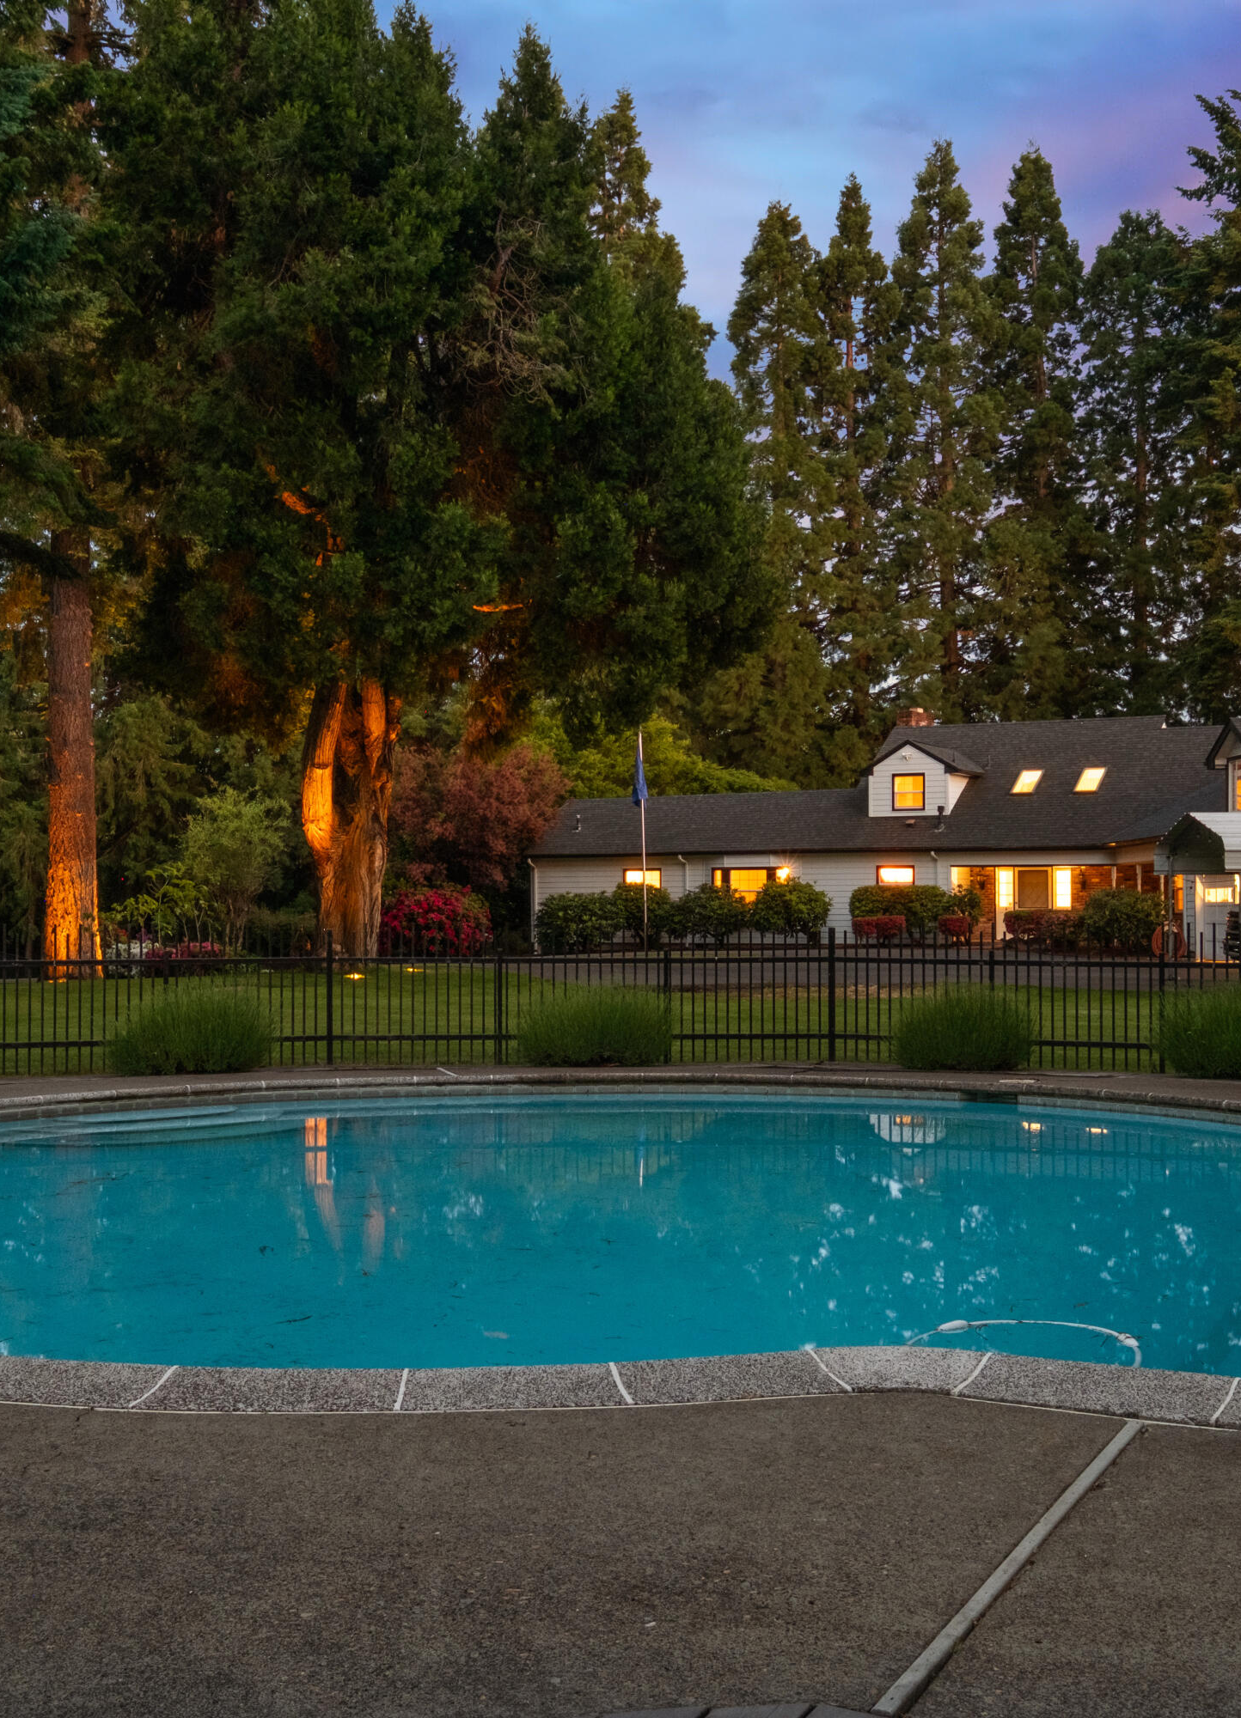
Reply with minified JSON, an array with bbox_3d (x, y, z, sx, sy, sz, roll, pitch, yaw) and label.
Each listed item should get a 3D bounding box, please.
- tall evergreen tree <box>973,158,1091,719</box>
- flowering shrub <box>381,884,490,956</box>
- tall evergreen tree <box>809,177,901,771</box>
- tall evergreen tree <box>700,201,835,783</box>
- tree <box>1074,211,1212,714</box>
[{"bbox_3d":[14.678,-11.199,74.219,4.800,28.129,4.800,0,-1,0],"label":"tall evergreen tree"},{"bbox_3d":[-4.328,1.519,48.480,2.600,1.750,2.400,0,-1,0],"label":"flowering shrub"},{"bbox_3d":[8.475,-10.887,75.213,4.500,27.543,4.500,0,-1,0],"label":"tall evergreen tree"},{"bbox_3d":[5.418,-10.600,76.208,5.200,27.005,5.200,0,-1,0],"label":"tall evergreen tree"},{"bbox_3d":[18.303,-9.975,73.196,5.100,25.645,5.100,0,-1,0],"label":"tree"}]

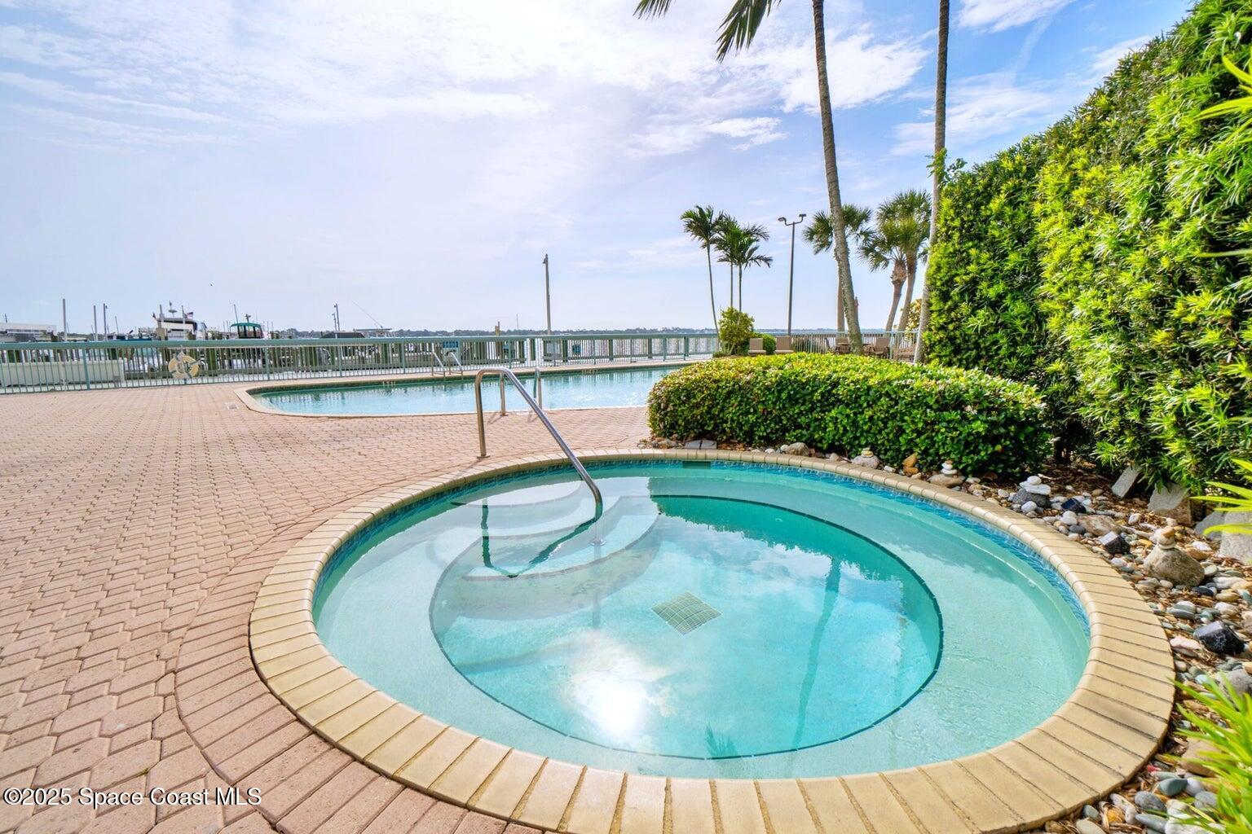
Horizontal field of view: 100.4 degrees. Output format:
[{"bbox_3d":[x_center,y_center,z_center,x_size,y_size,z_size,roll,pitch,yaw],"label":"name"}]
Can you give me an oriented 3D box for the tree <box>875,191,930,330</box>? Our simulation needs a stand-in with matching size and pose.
[{"bbox_3d":[11.781,-5.982,22.147,2.400,6.820,2.400,4,10,27],"label":"tree"}]

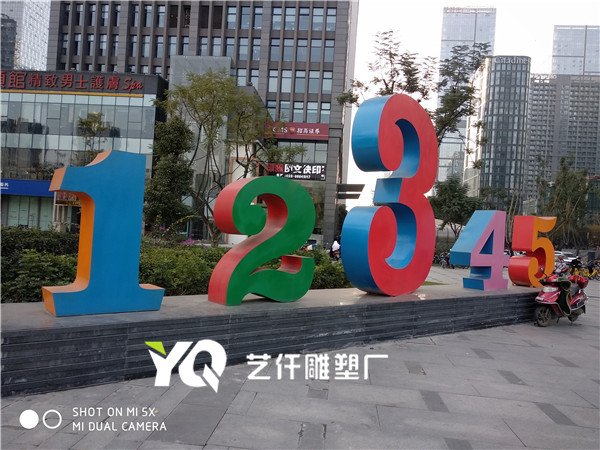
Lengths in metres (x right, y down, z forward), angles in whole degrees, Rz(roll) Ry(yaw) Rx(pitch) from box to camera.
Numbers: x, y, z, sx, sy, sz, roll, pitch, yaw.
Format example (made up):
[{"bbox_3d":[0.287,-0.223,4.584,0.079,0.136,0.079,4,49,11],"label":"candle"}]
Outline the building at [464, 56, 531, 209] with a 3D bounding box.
[{"bbox_3d":[93.360,-33.197,218.990,18.494,83.460,34.019,3,0,7],"label":"building"}]

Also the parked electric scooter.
[{"bbox_3d":[5.325,1.470,9.184,1.720,1.100,0.680,4,0,-37],"label":"parked electric scooter"}]

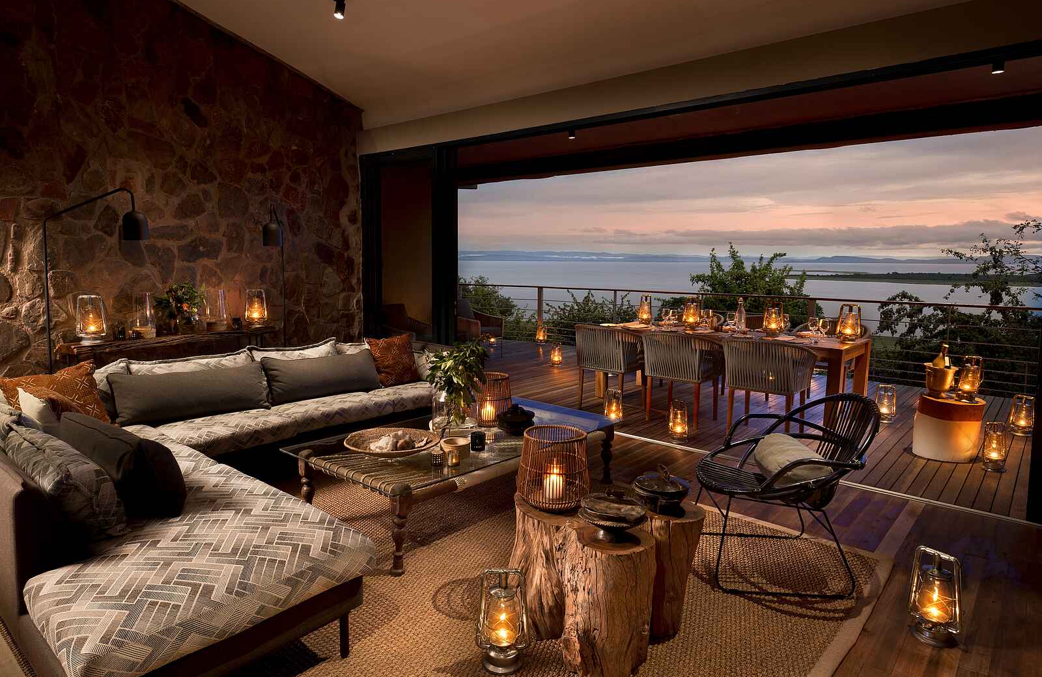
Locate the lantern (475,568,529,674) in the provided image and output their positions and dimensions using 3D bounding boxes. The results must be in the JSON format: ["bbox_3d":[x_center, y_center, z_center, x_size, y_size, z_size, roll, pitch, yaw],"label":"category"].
[{"bbox_3d":[-0.066,1.012,2.197,0.188,0.355,0.147,0,7,0],"label":"lantern"}]

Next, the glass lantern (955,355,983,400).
[{"bbox_3d":[3.443,0.301,4.665,0.178,0.335,0.147,0,7,0],"label":"glass lantern"}]

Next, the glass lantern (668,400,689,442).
[{"bbox_3d":[1.284,0.667,4.961,0.168,0.335,0.140,3,7,15],"label":"glass lantern"}]

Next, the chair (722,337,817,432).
[{"bbox_3d":[2.017,0.419,5.018,0.570,0.800,0.560,7,10,41],"label":"chair"}]

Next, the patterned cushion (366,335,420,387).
[{"bbox_3d":[-1.083,0.162,5.126,0.140,0.420,0.420,-19,-7,41],"label":"patterned cushion"}]

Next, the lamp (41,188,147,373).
[{"bbox_3d":[-3.155,-0.103,4.450,0.893,1.959,0.233,1,8,7],"label":"lamp"}]

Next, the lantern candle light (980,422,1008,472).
[{"bbox_3d":[3.335,0.761,4.285,0.160,0.325,0.150,6,9,38],"label":"lantern candle light"}]

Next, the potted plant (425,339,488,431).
[{"bbox_3d":[-0.404,0.295,3.804,0.380,0.520,0.360,0,7,-6],"label":"potted plant"}]

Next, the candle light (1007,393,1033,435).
[{"bbox_3d":[4.258,0.646,5.177,0.170,0.325,0.155,6,10,40],"label":"candle light"}]

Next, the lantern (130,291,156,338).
[{"bbox_3d":[-3.087,-0.213,4.961,0.157,0.391,0.157,7,10,41],"label":"lantern"}]

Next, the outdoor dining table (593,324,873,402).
[{"bbox_3d":[2.027,0.321,6.109,2.400,0.765,0.990,7,9,41],"label":"outdoor dining table"}]

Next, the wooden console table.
[{"bbox_3d":[-2.903,0.354,5.121,0.400,0.770,1.530,7,9,41],"label":"wooden console table"}]

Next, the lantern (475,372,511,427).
[{"bbox_3d":[-0.179,0.391,3.914,0.225,0.310,0.225,1,7,-3],"label":"lantern"}]

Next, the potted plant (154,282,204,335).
[{"bbox_3d":[-2.903,-0.262,5.166,0.365,0.436,0.396,7,10,41],"label":"potted plant"}]

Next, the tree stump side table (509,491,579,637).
[{"bbox_3d":[0.125,0.907,2.435,0.330,0.470,0.320,1,7,3],"label":"tree stump side table"}]

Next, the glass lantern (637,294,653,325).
[{"bbox_3d":[1.380,-0.325,6.755,0.175,0.335,0.140,2,7,11],"label":"glass lantern"}]

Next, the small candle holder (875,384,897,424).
[{"bbox_3d":[3.370,0.593,5.600,0.178,0.345,0.147,4,8,25],"label":"small candle holder"}]

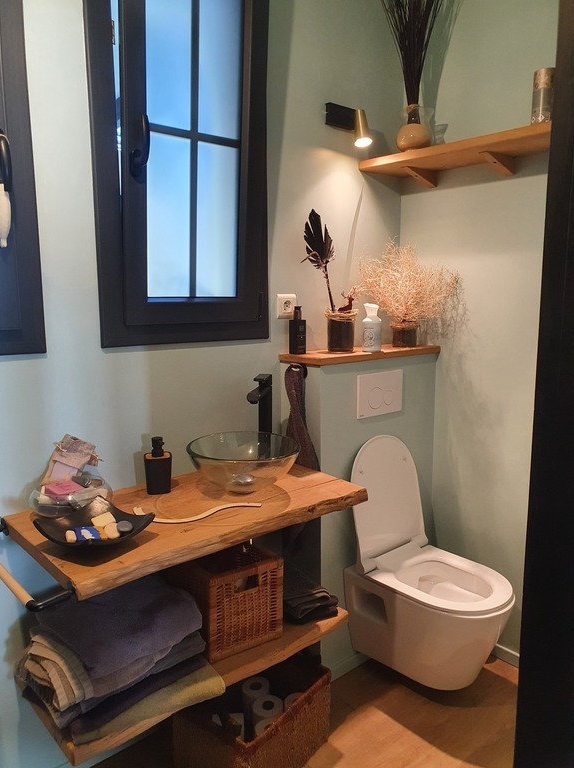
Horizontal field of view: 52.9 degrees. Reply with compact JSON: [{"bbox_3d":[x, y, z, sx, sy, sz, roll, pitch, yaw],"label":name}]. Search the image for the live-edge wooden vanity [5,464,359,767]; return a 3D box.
[{"bbox_3d":[-0.239,0.558,1.620,0.865,0.474,0.485,-8,12,-40],"label":"live-edge wooden vanity"}]

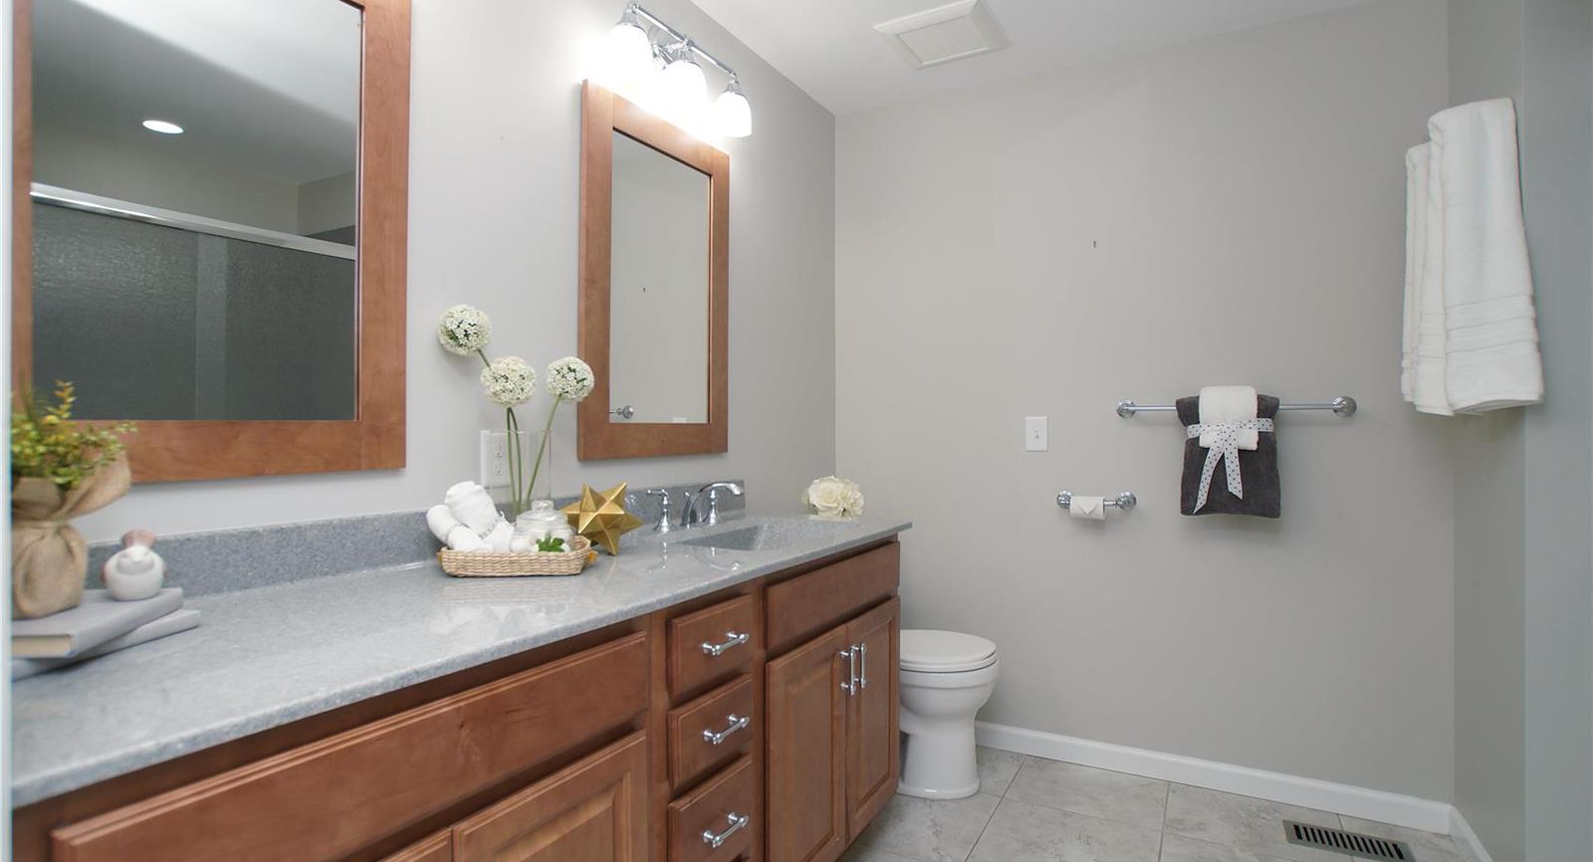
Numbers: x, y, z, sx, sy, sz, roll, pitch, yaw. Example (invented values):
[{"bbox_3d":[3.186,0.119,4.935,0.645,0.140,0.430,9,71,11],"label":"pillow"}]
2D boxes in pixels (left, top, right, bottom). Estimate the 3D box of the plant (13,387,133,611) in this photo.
[{"bbox_3d":[-0.910,0.078,0.865,0.175,0.280,0.170,0,0,-45],"label":"plant"}]

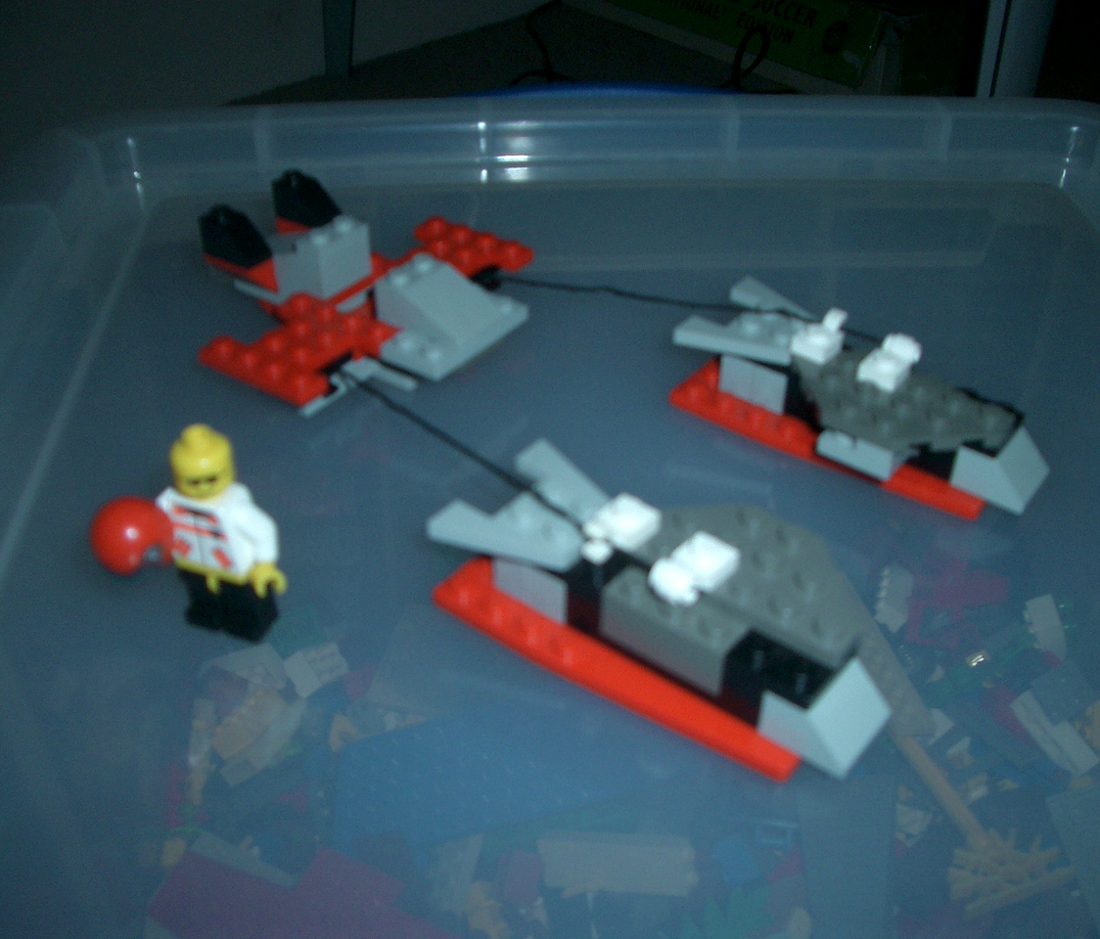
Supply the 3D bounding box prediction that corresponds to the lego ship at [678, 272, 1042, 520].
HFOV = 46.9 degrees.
[{"bbox_3d":[0.066,-0.015,0.269,0.080,0.025,0.040,26,43,29],"label":"lego ship"}]

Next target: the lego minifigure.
[{"bbox_3d":[-0.058,0.011,0.219,0.025,0.040,0.012,14,39,17],"label":"lego minifigure"}]

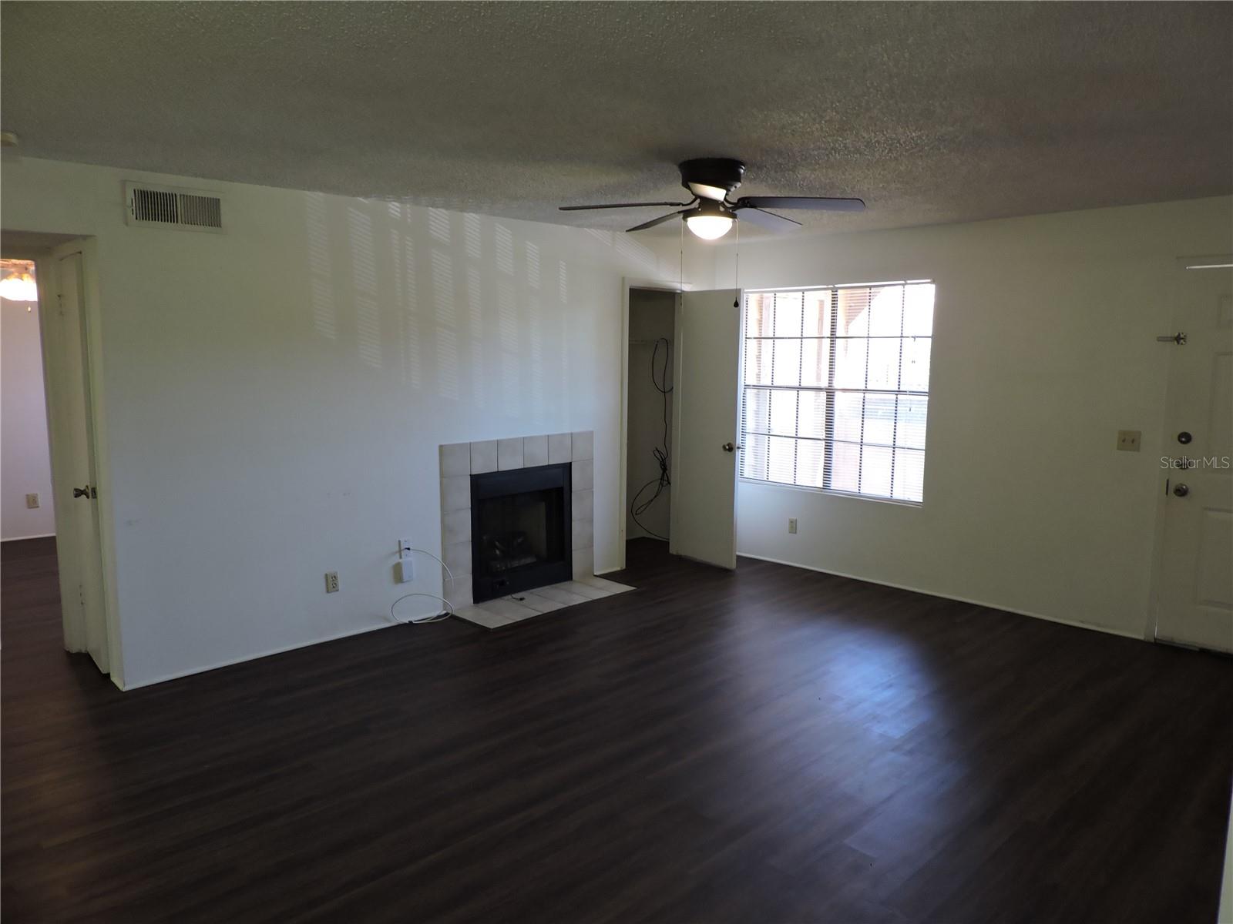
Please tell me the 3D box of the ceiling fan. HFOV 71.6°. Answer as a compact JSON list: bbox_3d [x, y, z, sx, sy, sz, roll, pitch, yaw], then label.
[{"bbox_3d":[0.417,-1.125,3.733,1.310,0.330,1.280,1,7,6],"label":"ceiling fan"}]

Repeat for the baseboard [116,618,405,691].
[{"bbox_3d":[-1.741,0.998,4.576,0.016,0.038,1.612,7,10,44],"label":"baseboard"}]

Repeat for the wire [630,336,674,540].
[{"bbox_3d":[0.296,-0.194,7.205,0.360,1.698,0.170,7,10,44],"label":"wire"}]

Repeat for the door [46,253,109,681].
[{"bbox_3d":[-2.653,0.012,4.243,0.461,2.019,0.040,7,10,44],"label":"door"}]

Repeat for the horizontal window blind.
[{"bbox_3d":[1.513,-0.514,6.106,1.487,1.439,0.045,7,10,44],"label":"horizontal window blind"}]

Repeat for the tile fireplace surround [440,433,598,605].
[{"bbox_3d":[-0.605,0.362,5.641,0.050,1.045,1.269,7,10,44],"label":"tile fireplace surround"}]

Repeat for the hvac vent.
[{"bbox_3d":[-2.038,-1.177,3.976,0.030,0.193,0.428,7,10,44],"label":"hvac vent"}]

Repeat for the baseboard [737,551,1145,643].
[{"bbox_3d":[1.860,0.854,5.875,3.085,0.040,0.016,7,10,44],"label":"baseboard"}]

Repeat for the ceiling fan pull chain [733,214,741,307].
[{"bbox_3d":[0.526,-0.879,3.756,0.022,0.385,0.022,1,7,6],"label":"ceiling fan pull chain"}]

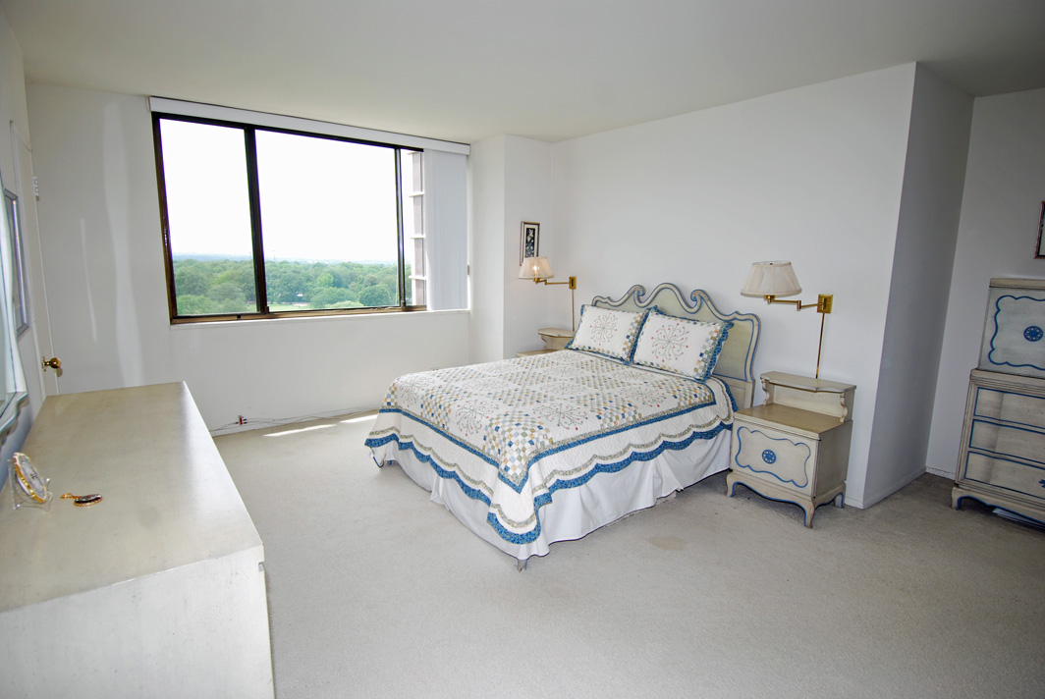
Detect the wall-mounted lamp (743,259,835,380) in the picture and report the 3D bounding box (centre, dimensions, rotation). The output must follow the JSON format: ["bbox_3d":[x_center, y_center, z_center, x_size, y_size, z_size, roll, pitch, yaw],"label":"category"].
[{"bbox_3d":[1.482,-0.151,2.947,0.688,0.691,0.330,-7,13,-37],"label":"wall-mounted lamp"}]

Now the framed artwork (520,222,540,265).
[{"bbox_3d":[0.079,-0.973,4.835,0.219,0.400,0.025,-7,13,-37],"label":"framed artwork"}]

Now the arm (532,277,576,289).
[{"bbox_3d":[0.275,-0.587,4.680,0.460,0.114,0.175,-7,13,-37],"label":"arm"}]

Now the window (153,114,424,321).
[{"bbox_3d":[-1.739,-1.004,4.368,2.105,1.462,0.100,-7,13,-37],"label":"window"}]

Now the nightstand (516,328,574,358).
[{"bbox_3d":[0.252,0.229,4.837,0.420,0.736,0.500,-7,13,-37],"label":"nightstand"}]

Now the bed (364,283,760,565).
[{"bbox_3d":[0.270,0.213,3.473,2.040,1.259,1.613,-7,13,-37],"label":"bed"}]

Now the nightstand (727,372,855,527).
[{"bbox_3d":[1.589,0.562,3.106,0.420,0.736,0.500,-7,13,-37],"label":"nightstand"}]

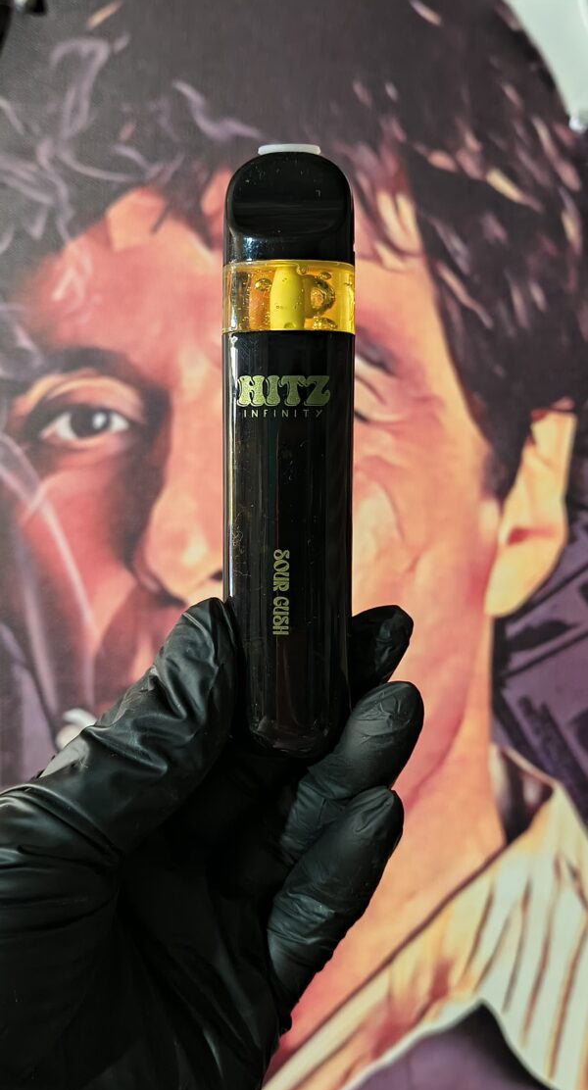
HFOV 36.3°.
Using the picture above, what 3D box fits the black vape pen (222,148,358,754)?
[{"bbox_3d":[-0.001,-0.015,0.161,0.023,0.107,0.012,1,5,8],"label":"black vape pen"}]

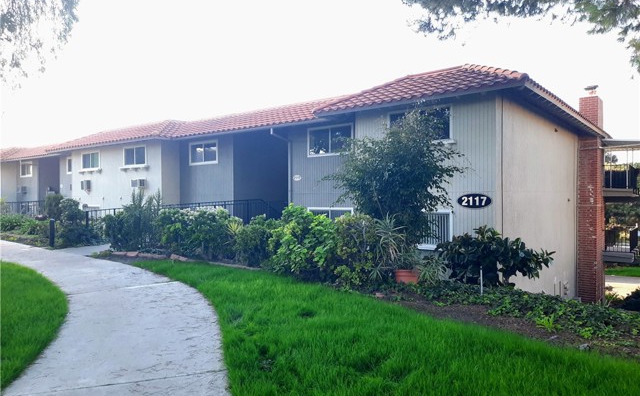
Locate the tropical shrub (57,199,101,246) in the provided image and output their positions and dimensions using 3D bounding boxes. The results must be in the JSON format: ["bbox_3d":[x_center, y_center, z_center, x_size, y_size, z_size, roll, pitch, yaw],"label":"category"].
[{"bbox_3d":[-7.576,0.769,14.500,1.353,1.476,1.285,0,1,-28],"label":"tropical shrub"}]

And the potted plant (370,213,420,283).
[{"bbox_3d":[1.633,1.125,10.000,1.049,1.490,0.997,0,1,9],"label":"potted plant"}]

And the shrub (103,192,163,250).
[{"bbox_3d":[-5.314,0.638,13.100,1.650,1.650,1.485,0,1,-22],"label":"shrub"}]

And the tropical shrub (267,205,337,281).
[{"bbox_3d":[-0.388,0.944,9.700,1.425,1.567,1.282,0,1,-2],"label":"tropical shrub"}]

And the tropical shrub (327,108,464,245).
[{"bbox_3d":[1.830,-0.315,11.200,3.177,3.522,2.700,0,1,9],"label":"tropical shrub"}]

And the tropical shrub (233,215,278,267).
[{"bbox_3d":[-1.493,0.984,10.700,1.033,1.168,1.033,0,1,-8],"label":"tropical shrub"}]

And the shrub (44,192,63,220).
[{"bbox_3d":[-10.090,0.435,17.500,0.682,1.287,0.682,0,1,-30],"label":"shrub"}]

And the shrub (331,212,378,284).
[{"bbox_3d":[0.709,1.059,9.500,0.877,1.475,0.877,0,1,4],"label":"shrub"}]

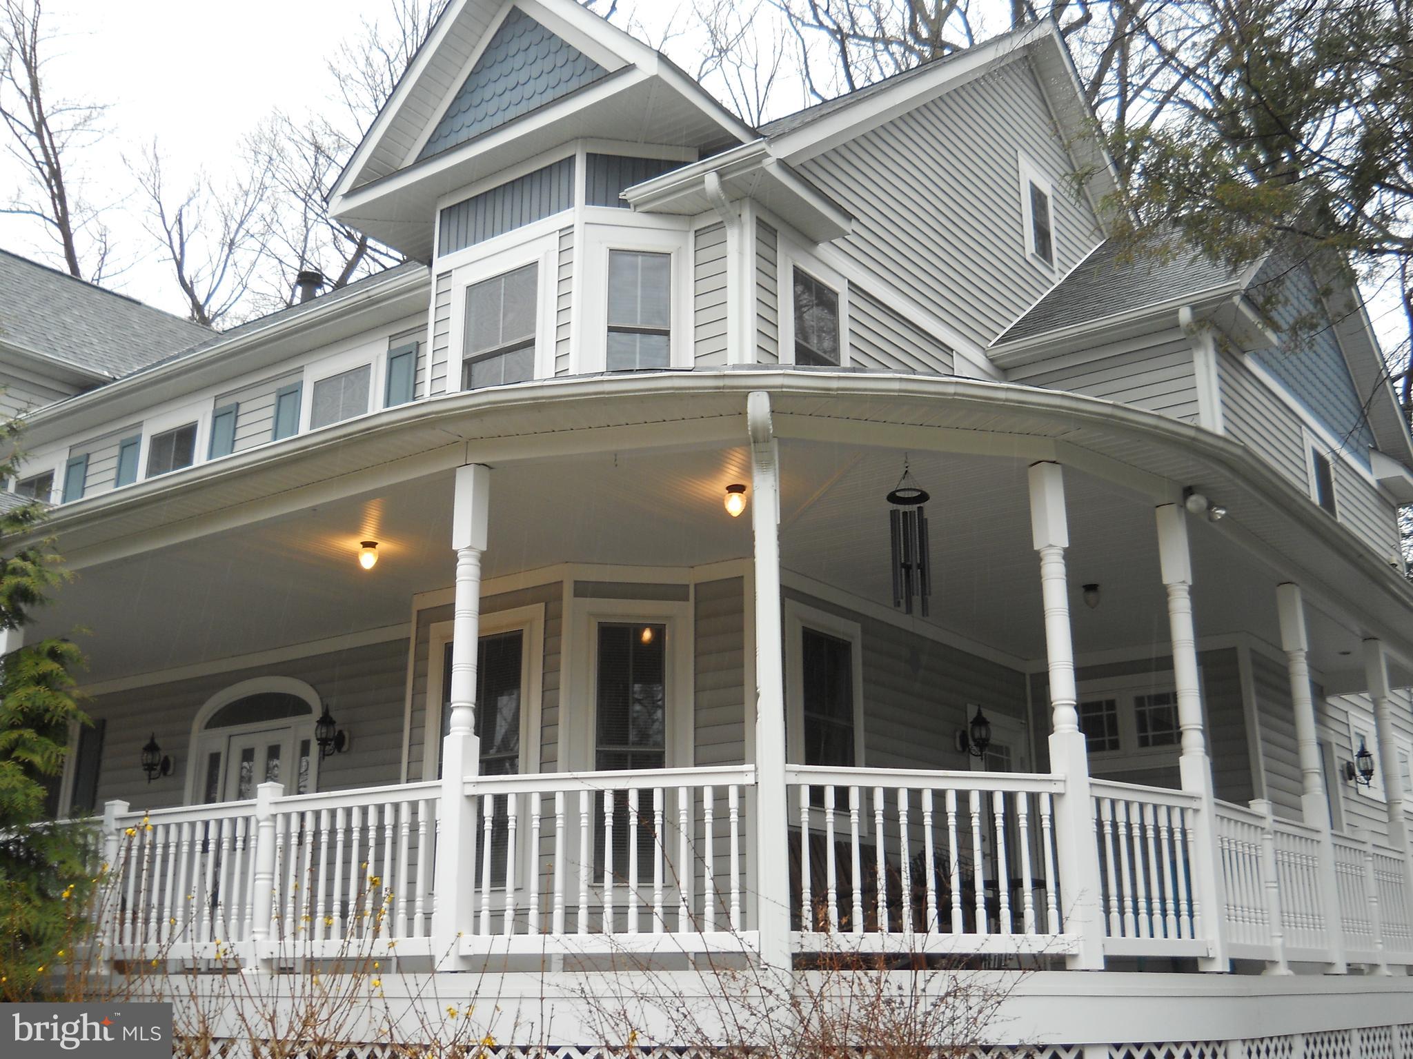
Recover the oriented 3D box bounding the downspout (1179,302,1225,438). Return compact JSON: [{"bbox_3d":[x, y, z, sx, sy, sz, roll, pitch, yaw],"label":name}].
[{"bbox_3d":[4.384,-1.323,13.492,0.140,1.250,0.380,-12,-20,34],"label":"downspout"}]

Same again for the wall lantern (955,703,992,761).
[{"bbox_3d":[2.224,1.696,12.572,0.270,0.465,0.165,-12,-20,34],"label":"wall lantern"}]

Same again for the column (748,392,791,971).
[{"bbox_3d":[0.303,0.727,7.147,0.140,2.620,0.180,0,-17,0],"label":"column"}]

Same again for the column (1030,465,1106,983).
[{"bbox_3d":[1.793,0.883,7.556,0.135,2.540,0.135,9,-19,-29],"label":"column"}]

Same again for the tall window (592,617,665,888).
[{"bbox_3d":[-0.522,1.520,10.371,0.487,1.795,0.100,2,-17,-9],"label":"tall window"}]

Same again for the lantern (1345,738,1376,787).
[{"bbox_3d":[6.232,2.247,14.410,0.270,0.465,0.165,-12,-20,34],"label":"lantern"}]

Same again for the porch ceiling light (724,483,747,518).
[{"bbox_3d":[0.178,-0.161,9.051,0.135,0.185,0.135,0,-17,0],"label":"porch ceiling light"}]

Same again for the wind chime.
[{"bbox_3d":[1.018,0.029,7.587,0.215,0.839,0.215,0,-17,0],"label":"wind chime"}]

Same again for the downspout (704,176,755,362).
[{"bbox_3d":[0.102,-1.906,11.108,0.140,1.400,0.380,-12,-20,34],"label":"downspout"}]

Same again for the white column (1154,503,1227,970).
[{"bbox_3d":[2.660,1.094,8.274,0.135,2.540,0.135,-12,-20,34],"label":"white column"}]

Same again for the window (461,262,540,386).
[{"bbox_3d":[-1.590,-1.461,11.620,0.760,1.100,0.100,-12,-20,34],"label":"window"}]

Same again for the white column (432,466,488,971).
[{"bbox_3d":[-1.208,0.897,7.550,0.135,2.540,0.135,-12,-20,34],"label":"white column"}]

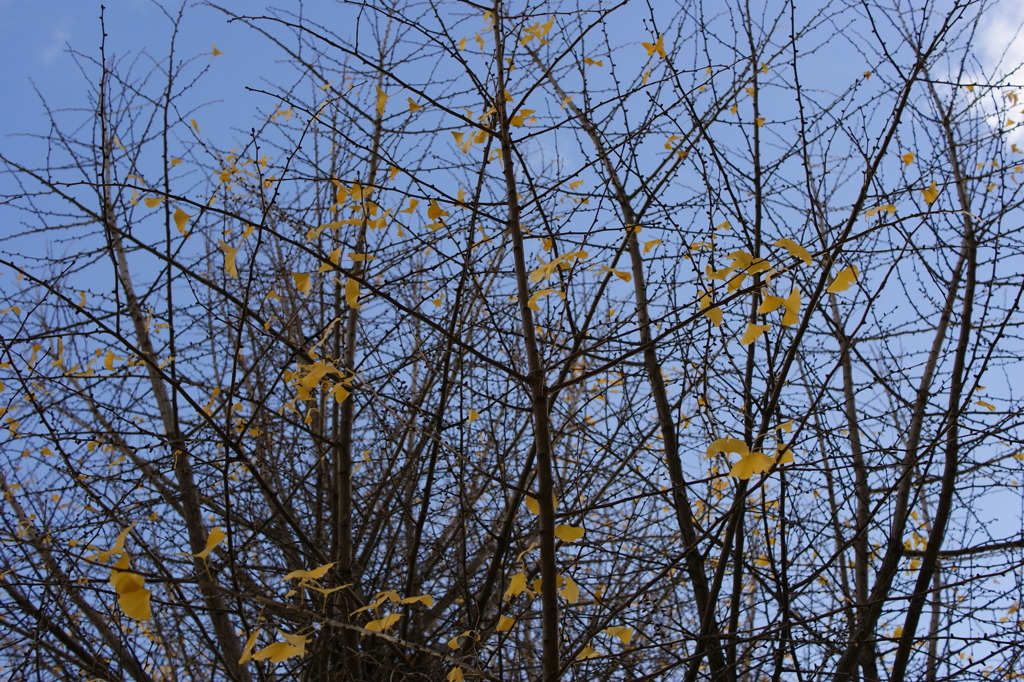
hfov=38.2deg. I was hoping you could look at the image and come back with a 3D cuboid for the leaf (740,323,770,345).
[{"bbox_3d":[0.436,-0.013,2.650,0.059,0.032,0.022,-25,-4,9],"label":"leaf"}]

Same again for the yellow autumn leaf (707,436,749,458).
[{"bbox_3d":[0.343,0.169,2.350,0.067,0.024,0.045,-4,-25,8],"label":"yellow autumn leaf"}]

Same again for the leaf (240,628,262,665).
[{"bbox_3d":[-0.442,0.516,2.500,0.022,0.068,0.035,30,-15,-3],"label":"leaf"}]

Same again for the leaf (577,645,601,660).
[{"bbox_3d":[0.166,0.674,3.200,0.052,0.029,0.035,-1,-25,3],"label":"leaf"}]

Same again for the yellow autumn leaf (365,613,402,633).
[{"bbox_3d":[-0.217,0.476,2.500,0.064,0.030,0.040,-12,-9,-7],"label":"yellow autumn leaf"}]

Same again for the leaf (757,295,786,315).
[{"bbox_3d":[0.465,-0.065,2.650,0.054,0.030,0.025,-15,-1,10],"label":"leaf"}]

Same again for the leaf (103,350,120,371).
[{"bbox_3d":[-0.948,0.046,3.500,0.043,0.040,0.035,7,-26,-15],"label":"leaf"}]

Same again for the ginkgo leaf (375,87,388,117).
[{"bbox_3d":[-0.274,-0.502,3.100,0.029,0.060,0.030,3,-25,-5],"label":"ginkgo leaf"}]

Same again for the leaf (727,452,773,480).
[{"bbox_3d":[0.372,0.195,2.300,0.072,0.035,0.040,-4,-25,9],"label":"leaf"}]

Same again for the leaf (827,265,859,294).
[{"bbox_3d":[0.581,-0.108,2.600,0.067,0.037,0.022,-40,-6,11],"label":"leaf"}]

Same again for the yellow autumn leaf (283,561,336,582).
[{"bbox_3d":[-0.288,0.327,2.100,0.077,0.023,0.040,3,-25,-7],"label":"yellow autumn leaf"}]

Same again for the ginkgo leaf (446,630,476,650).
[{"bbox_3d":[-0.092,0.547,2.700,0.057,0.035,0.035,-10,-11,-4],"label":"ginkgo leaf"}]

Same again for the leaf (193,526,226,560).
[{"bbox_3d":[-0.470,0.315,2.300,0.053,0.046,0.040,5,-25,-11],"label":"leaf"}]

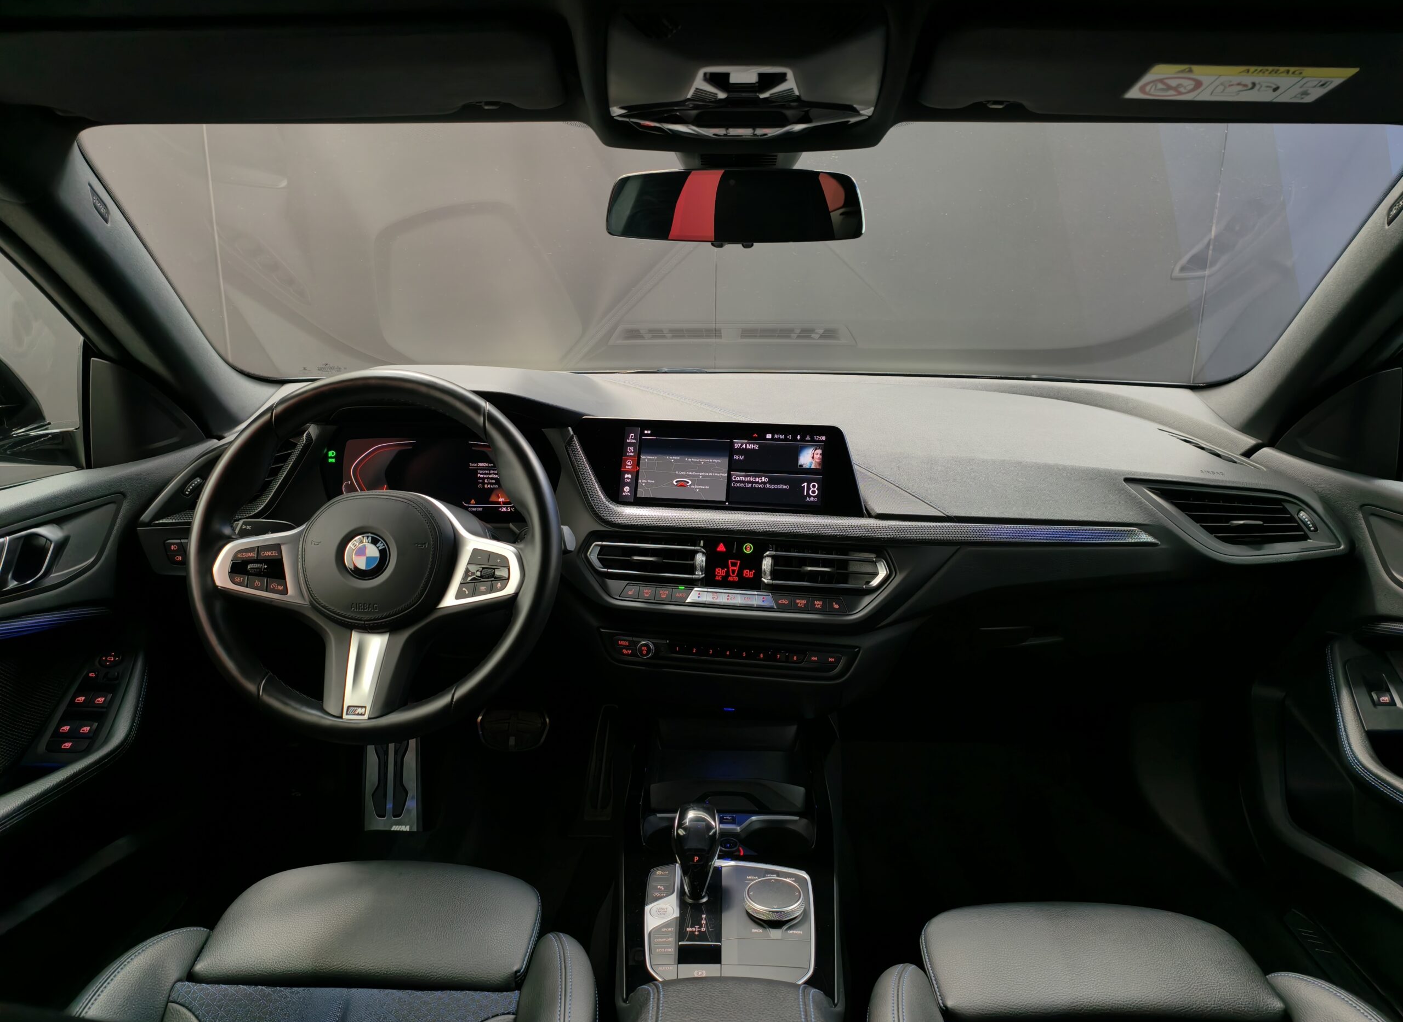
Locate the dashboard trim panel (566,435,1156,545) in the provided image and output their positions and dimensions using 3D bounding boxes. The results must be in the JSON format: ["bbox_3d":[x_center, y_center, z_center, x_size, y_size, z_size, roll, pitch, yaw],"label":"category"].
[{"bbox_3d":[0.178,-0.028,1.107,0.675,0.110,0.060,2,4,4],"label":"dashboard trim panel"}]

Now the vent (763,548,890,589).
[{"bbox_3d":[0.149,0.069,1.127,0.148,0.039,0.045,2,9,7],"label":"vent"}]

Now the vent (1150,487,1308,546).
[{"bbox_3d":[0.611,0.007,1.084,0.160,0.066,0.060,1,-1,3],"label":"vent"}]

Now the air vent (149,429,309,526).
[{"bbox_3d":[-0.578,-0.041,1.150,0.170,0.112,0.060,1,2,0],"label":"air vent"}]

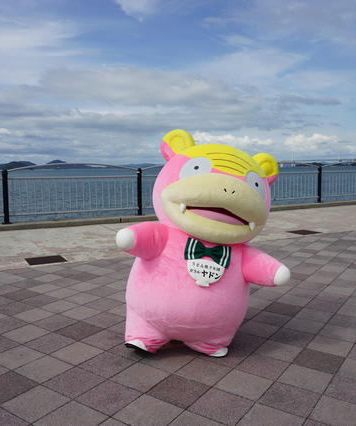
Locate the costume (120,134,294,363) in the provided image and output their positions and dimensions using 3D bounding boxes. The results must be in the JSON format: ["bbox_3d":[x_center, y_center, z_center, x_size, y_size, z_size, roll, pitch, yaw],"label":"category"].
[{"bbox_3d":[0.191,0.266,3.200,1.280,1.660,0.950,10,3,-16],"label":"costume"}]

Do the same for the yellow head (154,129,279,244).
[{"bbox_3d":[0.258,-0.171,3.100,0.860,0.700,0.760,13,2,-15],"label":"yellow head"}]

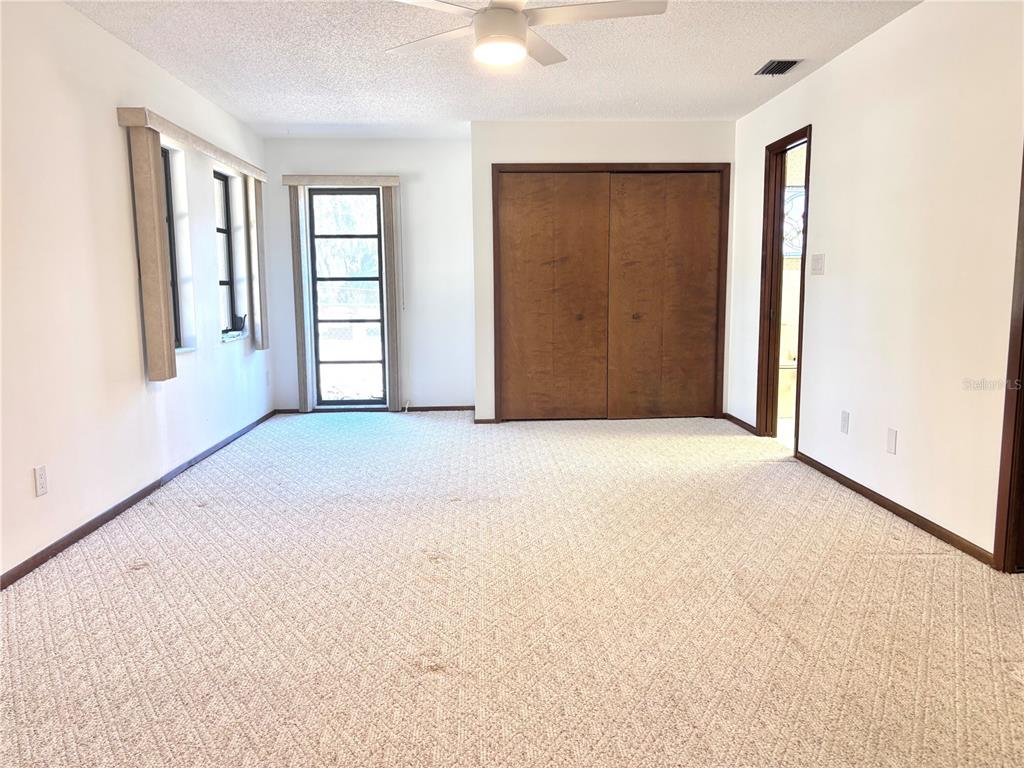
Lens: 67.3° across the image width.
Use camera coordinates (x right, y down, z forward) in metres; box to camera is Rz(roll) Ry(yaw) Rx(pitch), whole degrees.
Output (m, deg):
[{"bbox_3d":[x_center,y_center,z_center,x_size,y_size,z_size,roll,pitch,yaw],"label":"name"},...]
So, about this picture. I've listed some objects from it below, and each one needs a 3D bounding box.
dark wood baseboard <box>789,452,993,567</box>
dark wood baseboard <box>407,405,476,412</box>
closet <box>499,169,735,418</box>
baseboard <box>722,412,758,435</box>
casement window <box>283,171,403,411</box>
[{"bbox_3d":[1.900,0.590,4.067,0.016,0.050,1.944,-1,7,-2],"label":"dark wood baseboard"},{"bbox_3d":[-0.660,0.229,6.969,0.674,0.050,0.016,-1,7,-2],"label":"dark wood baseboard"},{"bbox_3d":[0.816,-0.736,6.380,1.925,2.094,0.150,-1,7,-2],"label":"closet"},{"bbox_3d":[1.821,0.317,6.146,0.016,0.050,0.703,-1,7,-2],"label":"baseboard"},{"bbox_3d":[-1.466,-0.768,6.780,0.985,2.070,0.150,-1,7,-2],"label":"casement window"}]

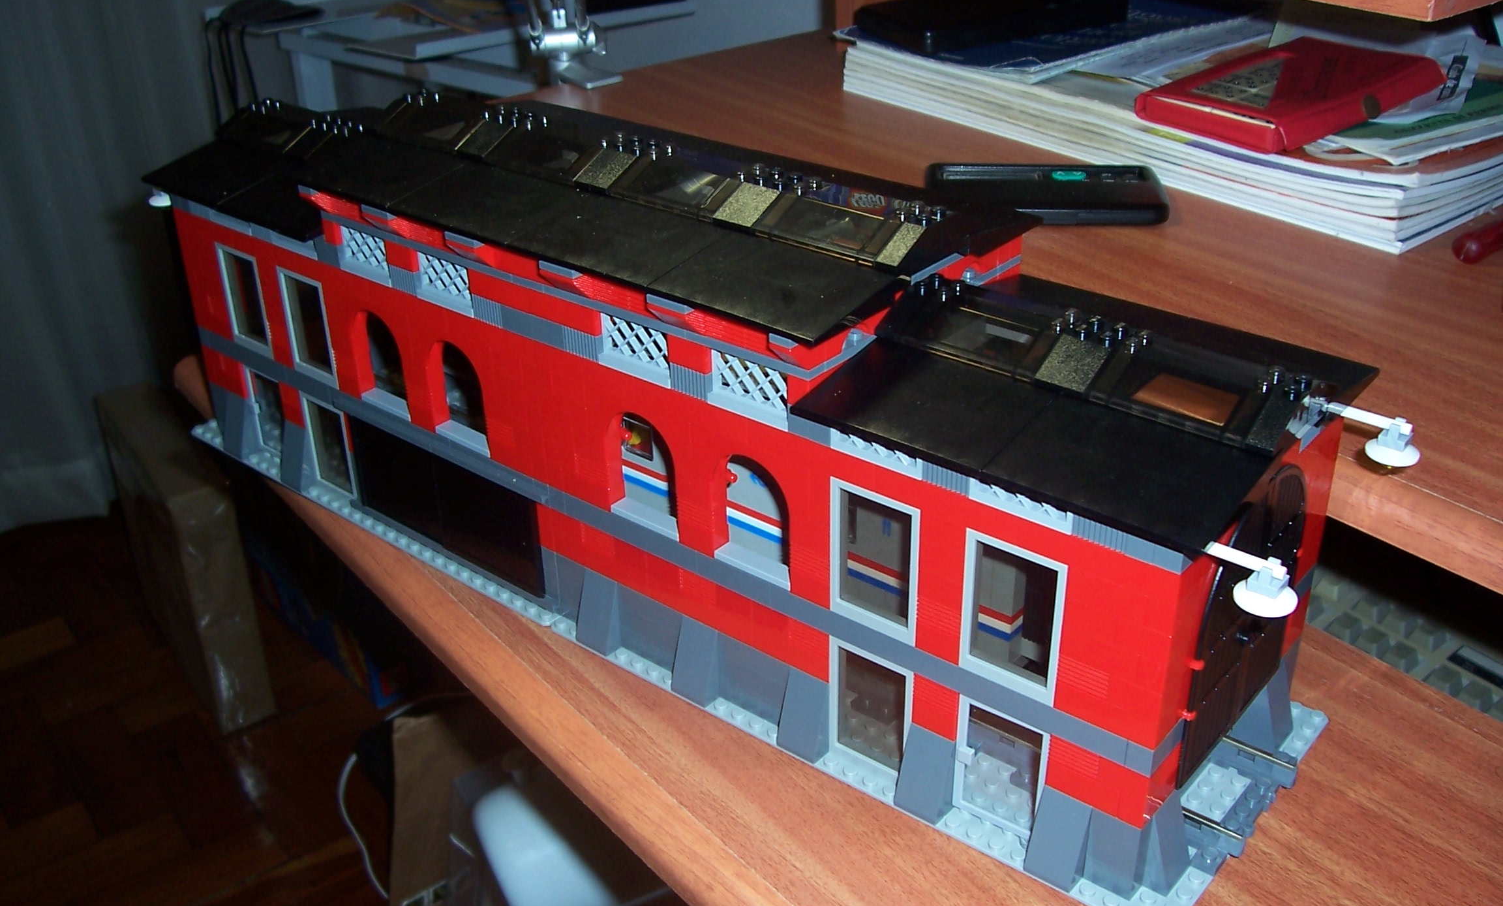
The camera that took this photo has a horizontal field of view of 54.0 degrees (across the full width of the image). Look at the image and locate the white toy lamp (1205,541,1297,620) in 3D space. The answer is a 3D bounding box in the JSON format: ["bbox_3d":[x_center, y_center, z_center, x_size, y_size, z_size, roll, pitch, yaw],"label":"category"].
[{"bbox_3d":[0.125,0.031,0.373,0.028,0.015,0.016,21,35,35],"label":"white toy lamp"}]

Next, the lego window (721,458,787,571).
[{"bbox_3d":[0.002,0.019,0.478,0.032,0.043,0.007,21,35,35],"label":"lego window"}]

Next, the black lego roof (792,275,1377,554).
[{"bbox_3d":[0.103,-0.026,0.436,0.128,0.024,0.128,21,35,35],"label":"black lego roof"}]

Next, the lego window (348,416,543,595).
[{"bbox_3d":[-0.123,0.019,0.598,0.116,0.046,0.008,21,36,35],"label":"lego window"}]

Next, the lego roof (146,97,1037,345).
[{"bbox_3d":[-0.086,-0.107,0.569,0.376,0.045,0.128,21,35,35],"label":"lego roof"}]

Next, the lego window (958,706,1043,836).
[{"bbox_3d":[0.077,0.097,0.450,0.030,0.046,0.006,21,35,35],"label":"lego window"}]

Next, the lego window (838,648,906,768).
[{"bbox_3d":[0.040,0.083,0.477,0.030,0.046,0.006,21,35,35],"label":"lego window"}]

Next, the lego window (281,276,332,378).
[{"bbox_3d":[-0.181,-0.054,0.613,0.029,0.043,0.007,21,36,35],"label":"lego window"}]

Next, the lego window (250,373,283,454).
[{"bbox_3d":[-0.217,-0.015,0.668,0.030,0.046,0.006,21,35,35],"label":"lego window"}]

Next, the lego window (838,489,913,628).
[{"bbox_3d":[0.039,0.031,0.450,0.029,0.043,0.007,21,36,35],"label":"lego window"}]

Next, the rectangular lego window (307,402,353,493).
[{"bbox_3d":[-0.180,-0.004,0.640,0.029,0.043,0.007,21,36,35],"label":"rectangular lego window"}]

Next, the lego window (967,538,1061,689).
[{"bbox_3d":[0.076,0.046,0.422,0.029,0.043,0.007,21,36,35],"label":"lego window"}]

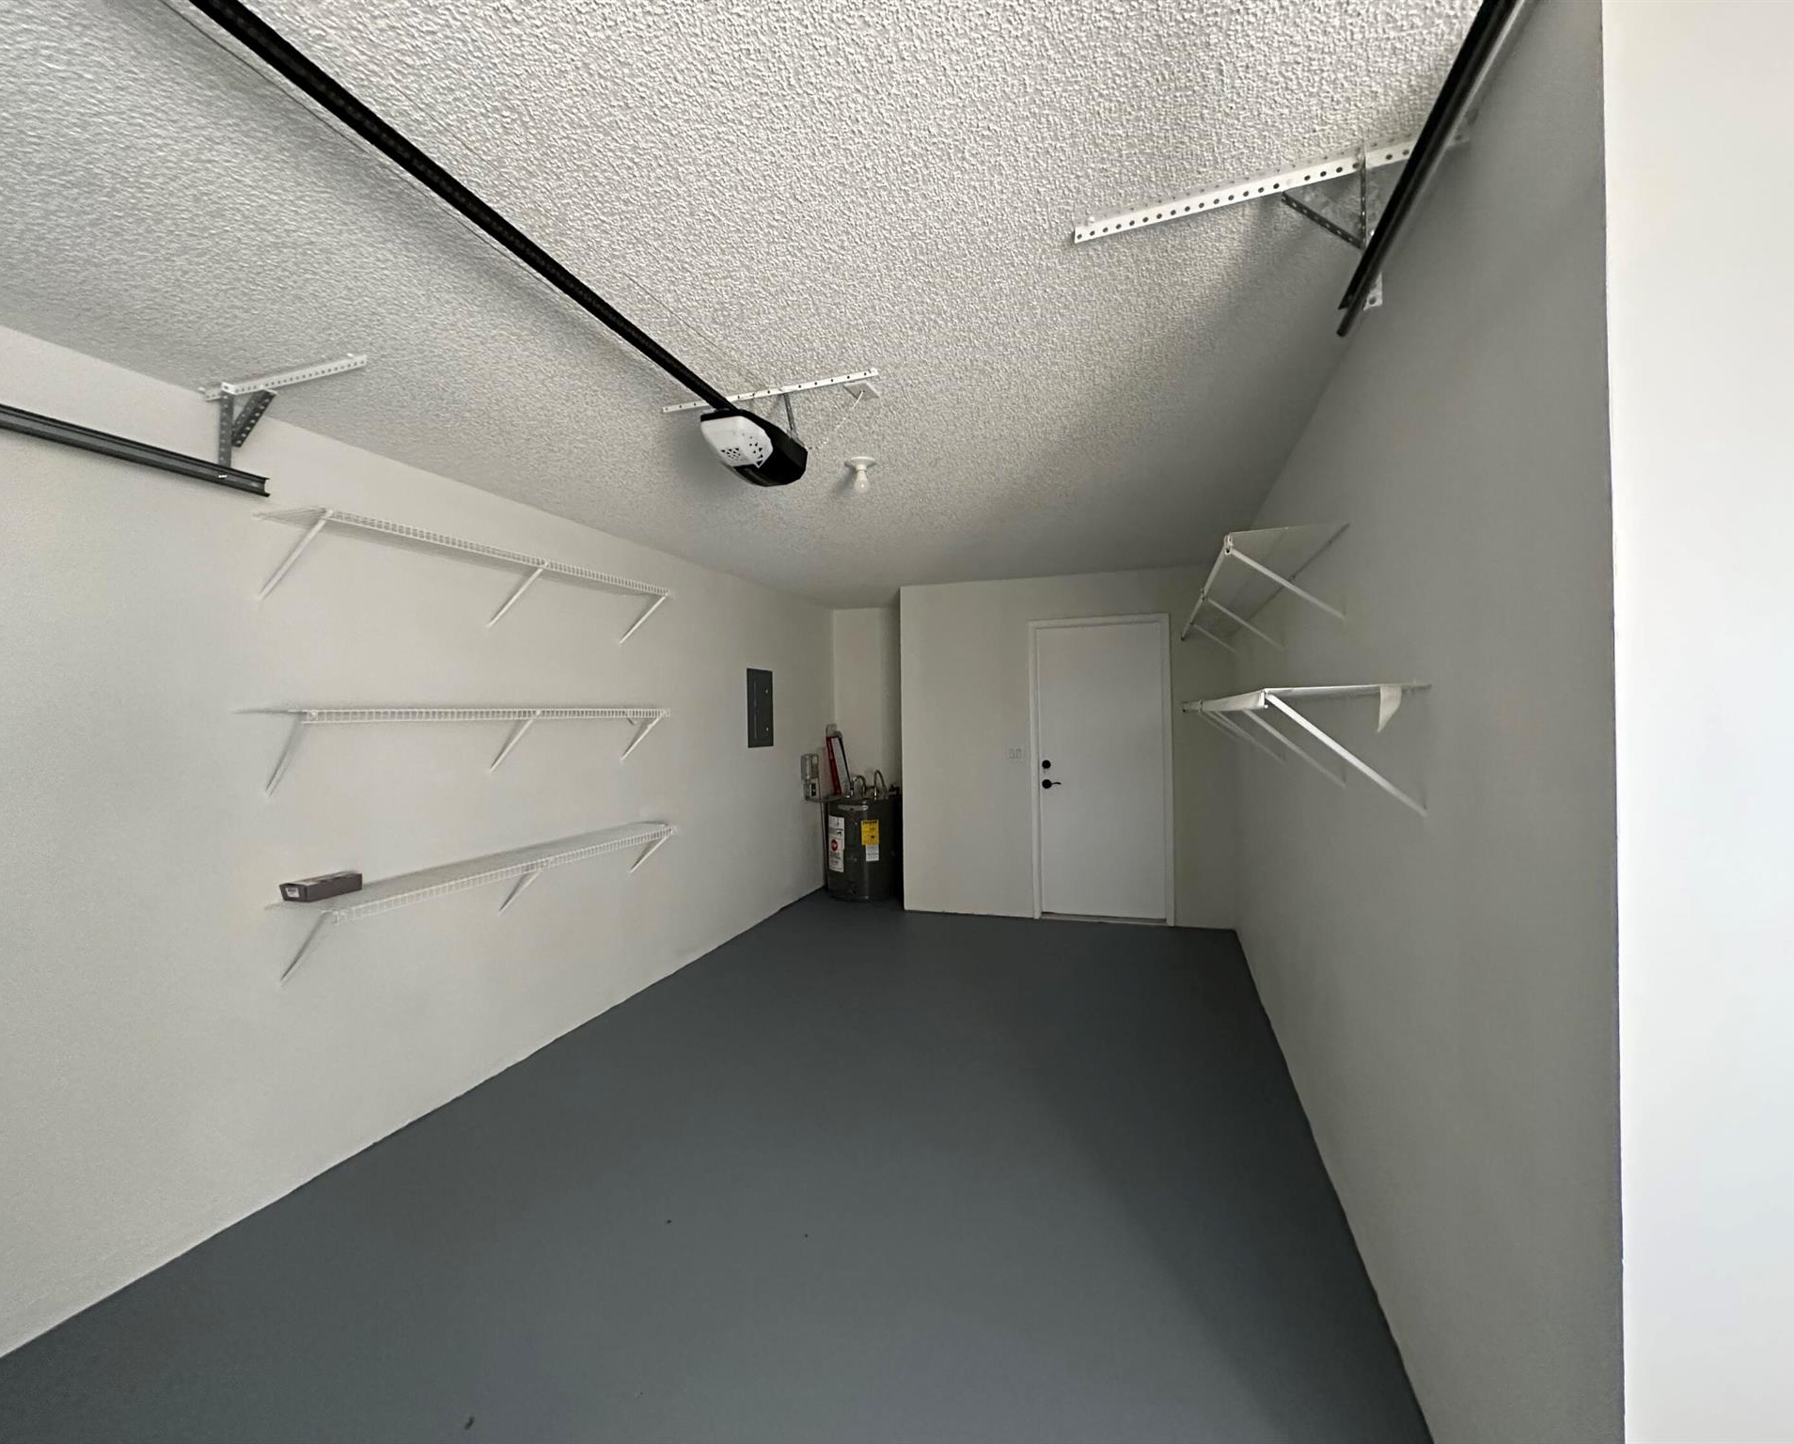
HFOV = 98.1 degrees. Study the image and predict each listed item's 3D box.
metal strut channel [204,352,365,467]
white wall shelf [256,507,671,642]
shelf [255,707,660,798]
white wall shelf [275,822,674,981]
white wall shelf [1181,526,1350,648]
[{"bbox_3d":[-1.679,-0.822,2.120,0.630,0.250,0.065,-1,0,18],"label":"metal strut channel"},{"bbox_3d":[-1.556,-0.520,3.159,0.315,0.255,1.750,-1,0,18],"label":"white wall shelf"},{"bbox_3d":[-1.555,0.084,3.136,0.320,0.258,1.770,-1,0,18],"label":"shelf"},{"bbox_3d":[-1.533,0.680,3.169,0.320,0.255,1.750,-1,0,18],"label":"white wall shelf"},{"bbox_3d":[1.524,-0.416,3.548,0.312,0.255,3.060,-1,0,18],"label":"white wall shelf"}]

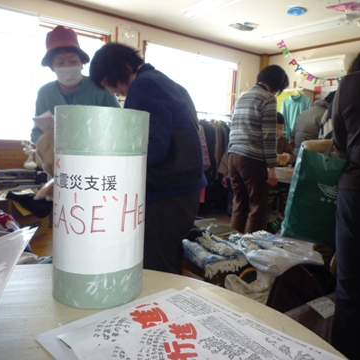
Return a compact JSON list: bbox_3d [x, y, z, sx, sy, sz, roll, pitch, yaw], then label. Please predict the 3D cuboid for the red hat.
[{"bbox_3d":[-0.618,-0.727,1.880,0.260,0.190,0.275,-2,11,-15],"label":"red hat"}]

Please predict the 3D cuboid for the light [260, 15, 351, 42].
[{"bbox_3d":[1.660,-2.019,4.724,0.230,0.085,1.270,-2,9,-36],"label":"light"}]

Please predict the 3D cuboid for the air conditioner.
[{"bbox_3d":[2.223,-1.717,5.331,0.205,0.260,0.790,-2,9,-36],"label":"air conditioner"}]

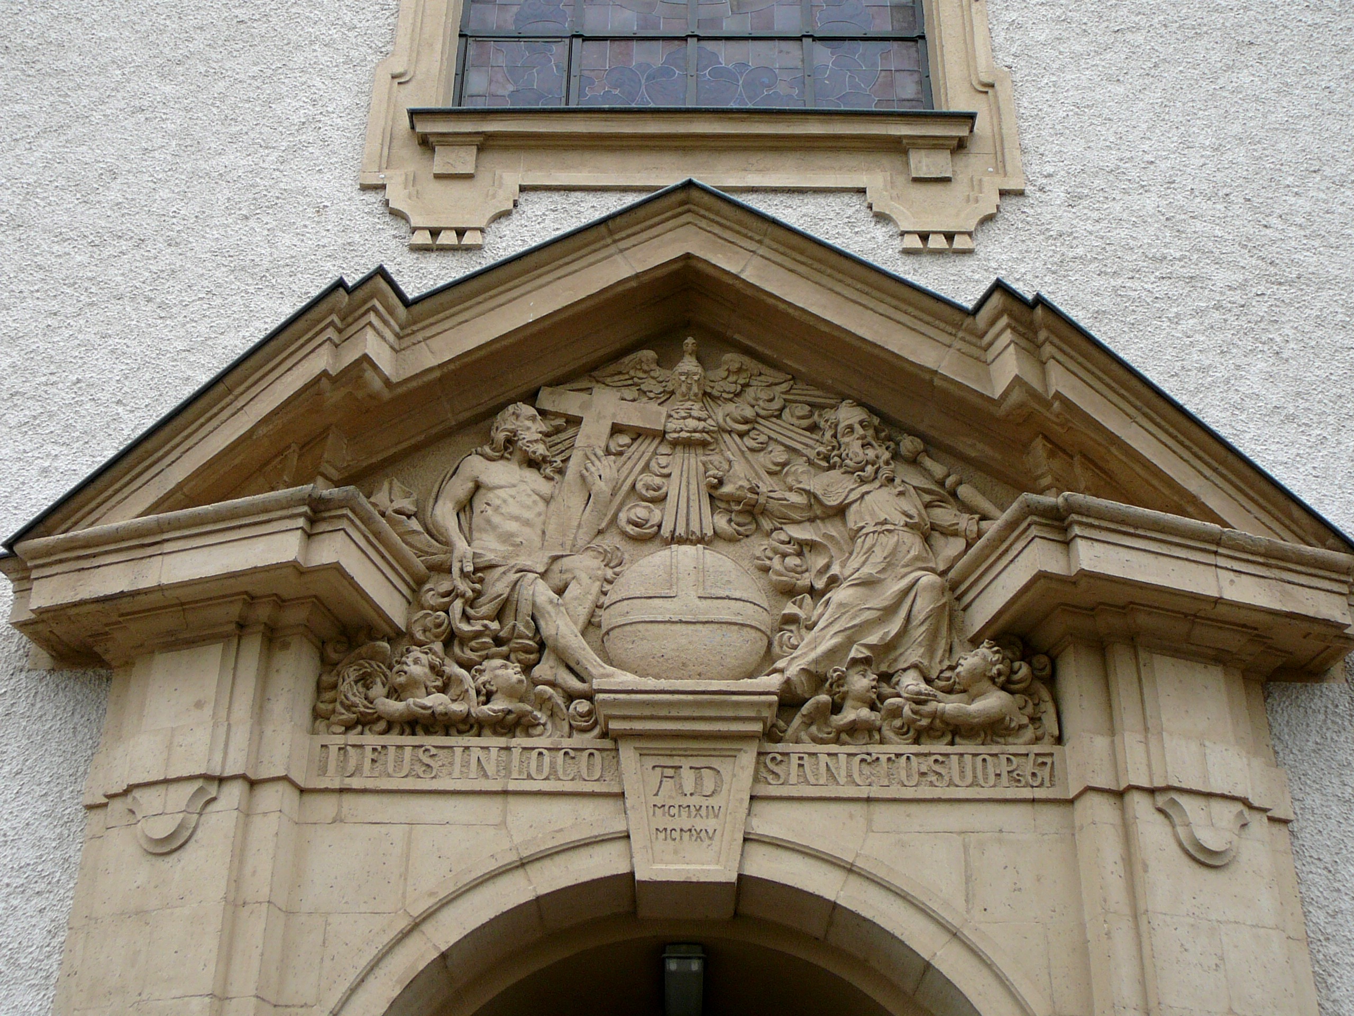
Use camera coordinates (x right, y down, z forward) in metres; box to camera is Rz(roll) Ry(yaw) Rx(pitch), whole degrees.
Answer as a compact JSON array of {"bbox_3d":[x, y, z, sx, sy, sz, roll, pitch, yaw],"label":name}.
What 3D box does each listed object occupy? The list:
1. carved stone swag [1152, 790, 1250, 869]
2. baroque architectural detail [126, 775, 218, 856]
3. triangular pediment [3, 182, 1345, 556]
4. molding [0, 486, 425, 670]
[{"bbox_3d":[1.760,1.100,6.436,0.375,0.258,0.086,12,-31,-18],"label":"carved stone swag"},{"bbox_3d":[-1.707,1.060,6.437,0.365,0.255,0.065,-10,-34,16],"label":"baroque architectural detail"},{"bbox_3d":[0.004,-0.502,7.167,4.740,1.580,0.790,0,-32,1],"label":"triangular pediment"},{"bbox_3d":[-1.694,0.300,6.784,1.485,0.290,0.635,-9,-34,16],"label":"molding"}]

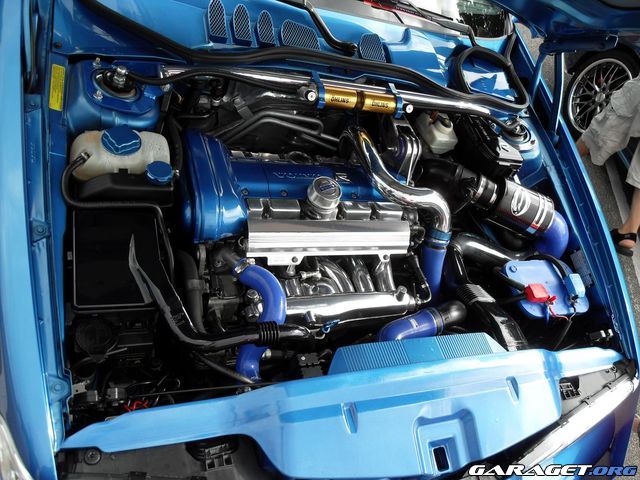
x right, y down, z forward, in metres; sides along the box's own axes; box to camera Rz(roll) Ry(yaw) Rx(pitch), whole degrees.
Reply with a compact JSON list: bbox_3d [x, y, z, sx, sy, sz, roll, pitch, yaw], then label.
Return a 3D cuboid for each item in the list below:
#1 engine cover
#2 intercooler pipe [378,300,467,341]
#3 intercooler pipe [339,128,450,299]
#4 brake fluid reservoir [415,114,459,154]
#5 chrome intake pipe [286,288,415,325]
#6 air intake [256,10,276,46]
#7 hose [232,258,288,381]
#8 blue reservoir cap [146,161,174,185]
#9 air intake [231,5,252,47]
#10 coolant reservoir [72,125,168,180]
[{"bbox_3d":[-0.043,-0.090,1.265,0.540,0.150,0.270,-1,62,-24],"label":"engine cover"},{"bbox_3d":[0.265,0.211,1.356,0.260,0.080,0.080,-11,67,-29],"label":"intercooler pipe"},{"bbox_3d":[0.216,-0.086,1.385,0.270,0.250,0.450,-1,62,-24],"label":"intercooler pipe"},{"bbox_3d":[0.333,-0.303,1.521,0.110,0.100,0.095,-1,62,-24],"label":"brake fluid reservoir"},{"bbox_3d":[0.082,0.158,1.299,0.360,0.075,0.085,-1,62,-24],"label":"chrome intake pipe"},{"bbox_3d":[-0.141,-0.558,1.366,0.047,0.070,0.060,-1,62,-24],"label":"air intake"},{"bbox_3d":[-0.131,0.182,1.152,0.130,0.130,0.270,-1,62,-24],"label":"hose"},{"bbox_3d":[-0.352,-0.147,1.141,0.060,0.035,0.060,-1,62,-24],"label":"blue reservoir cap"},{"bbox_3d":[-0.201,-0.559,1.336,0.047,0.080,0.065,-1,62,-24],"label":"air intake"},{"bbox_3d":[-0.437,-0.154,1.133,0.215,0.160,0.140,-1,62,-24],"label":"coolant reservoir"}]

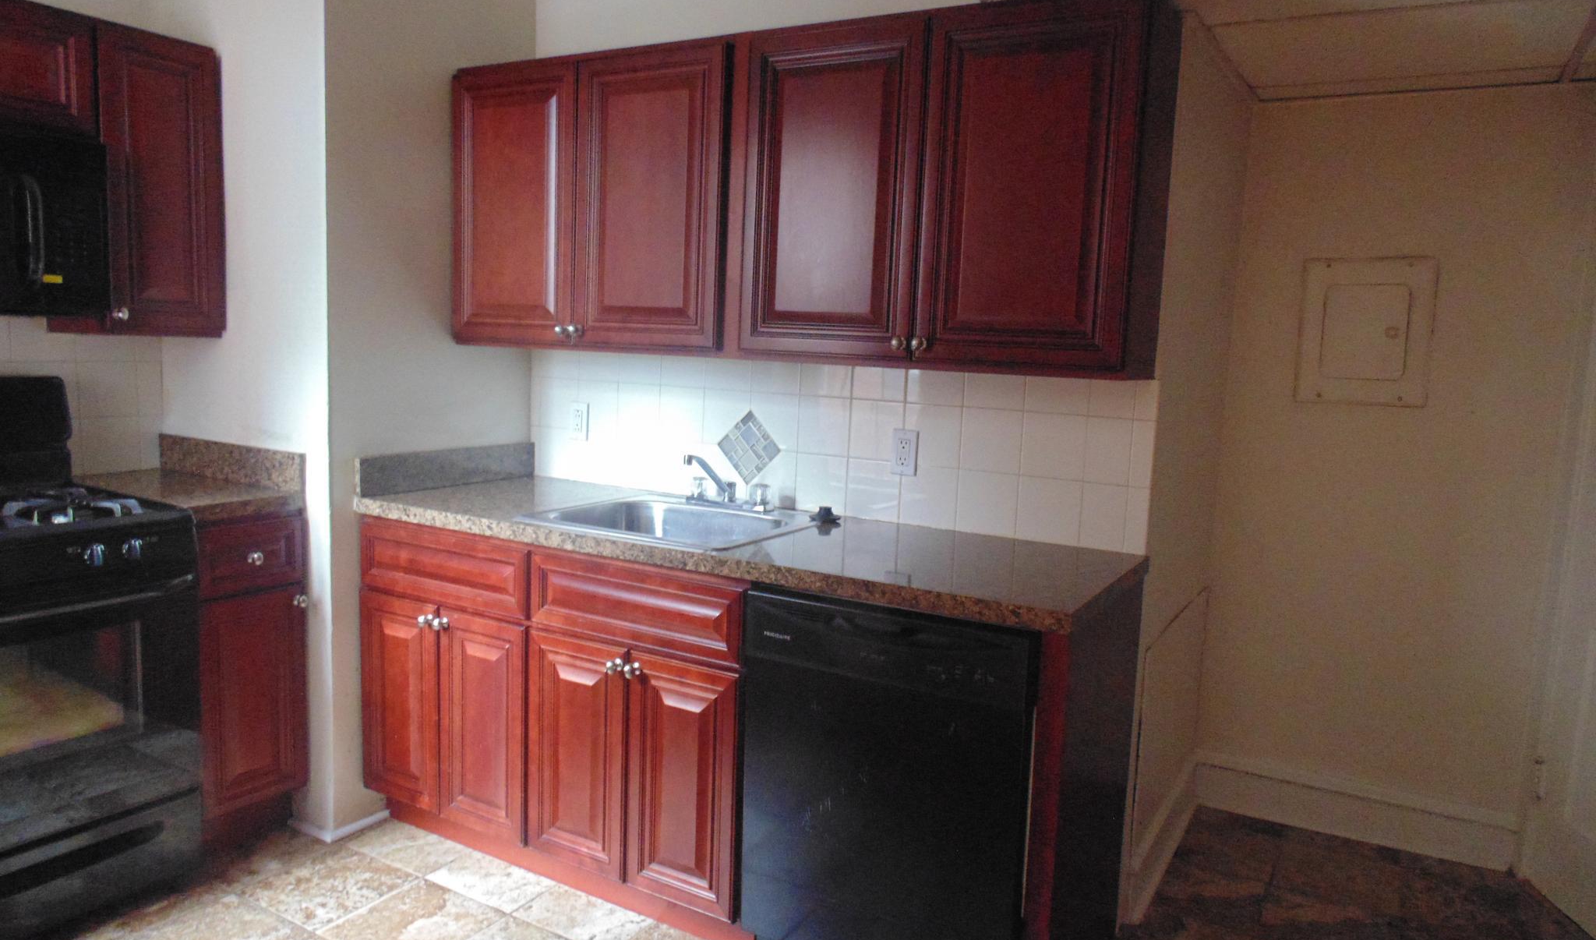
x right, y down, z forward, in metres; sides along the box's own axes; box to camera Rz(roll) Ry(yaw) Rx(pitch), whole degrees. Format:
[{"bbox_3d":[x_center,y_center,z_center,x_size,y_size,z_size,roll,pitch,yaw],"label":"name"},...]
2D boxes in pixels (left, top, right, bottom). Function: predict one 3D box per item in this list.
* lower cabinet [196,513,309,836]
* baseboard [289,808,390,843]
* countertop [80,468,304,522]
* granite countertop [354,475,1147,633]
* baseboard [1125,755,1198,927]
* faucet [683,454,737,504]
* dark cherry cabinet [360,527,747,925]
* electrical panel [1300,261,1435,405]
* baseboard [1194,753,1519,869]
[{"bbox_3d":[-1.654,0.517,2.710,0.643,0.869,0.297,6,7,29],"label":"lower cabinet"},{"bbox_3d":[-1.273,0.955,2.818,0.190,0.035,0.200,6,8,29],"label":"baseboard"},{"bbox_3d":[-1.645,0.067,2.667,0.657,0.038,0.297,6,7,29],"label":"countertop"},{"bbox_3d":[-0.184,0.152,2.471,1.870,0.038,0.647,6,7,29],"label":"granite countertop"},{"bbox_3d":[1.018,0.990,2.798,0.030,0.160,0.800,6,8,31],"label":"baseboard"},{"bbox_3d":[-0.230,0.033,2.648,0.050,0.150,0.235,6,8,29],"label":"faucet"},{"bbox_3d":[-0.495,0.557,2.687,1.200,0.820,0.610,6,8,29],"label":"dark cherry cabinet"},{"bbox_3d":[1.585,-0.388,2.843,0.325,0.410,0.030,6,8,26],"label":"electrical panel"},{"bbox_3d":[1.600,0.991,2.954,0.816,0.156,0.020,5,7,25],"label":"baseboard"}]

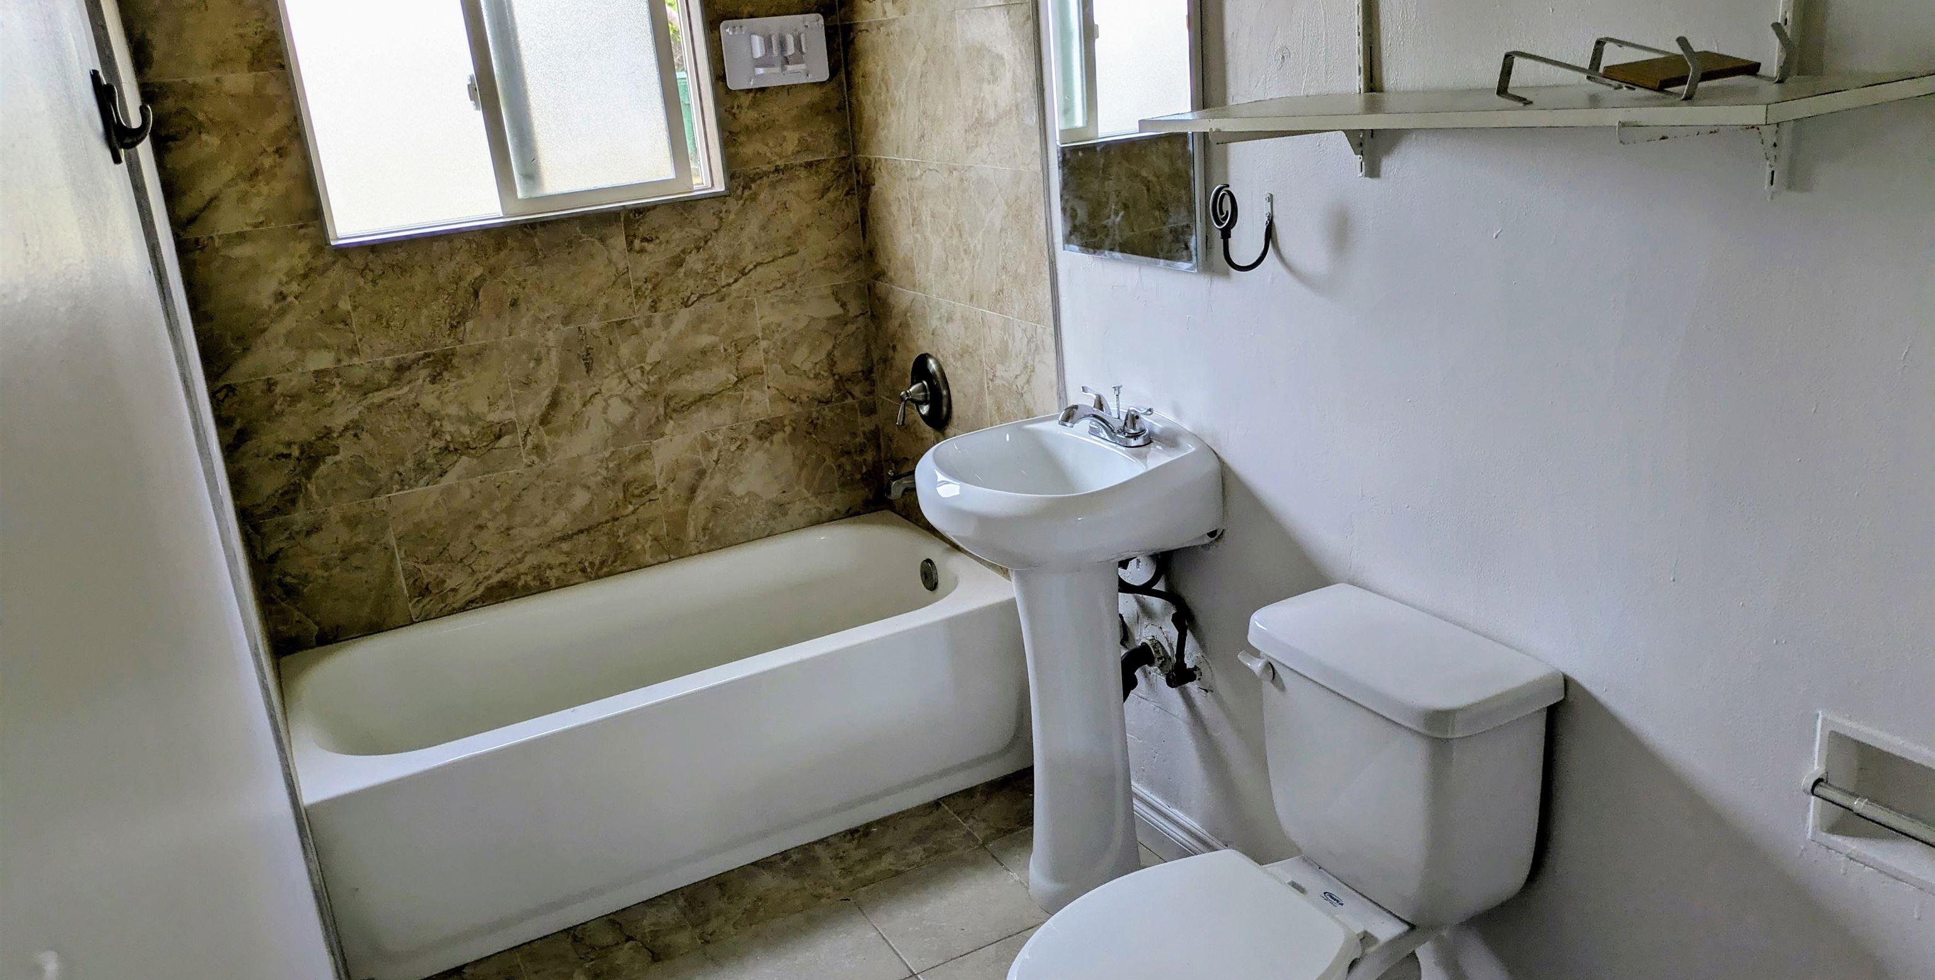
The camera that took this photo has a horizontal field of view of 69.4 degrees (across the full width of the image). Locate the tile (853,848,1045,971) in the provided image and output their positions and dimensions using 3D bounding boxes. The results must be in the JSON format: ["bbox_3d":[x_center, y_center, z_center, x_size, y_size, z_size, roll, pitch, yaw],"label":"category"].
[{"bbox_3d":[-0.027,0.811,2.711,0.297,0.010,0.294,-14,20,-25],"label":"tile"}]

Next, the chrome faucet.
[{"bbox_3d":[0.230,-0.120,2.476,0.150,0.100,0.164,-14,20,-25],"label":"chrome faucet"}]

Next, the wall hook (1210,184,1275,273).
[{"bbox_3d":[0.422,-0.396,2.113,0.088,0.140,0.066,-14,20,-25],"label":"wall hook"}]

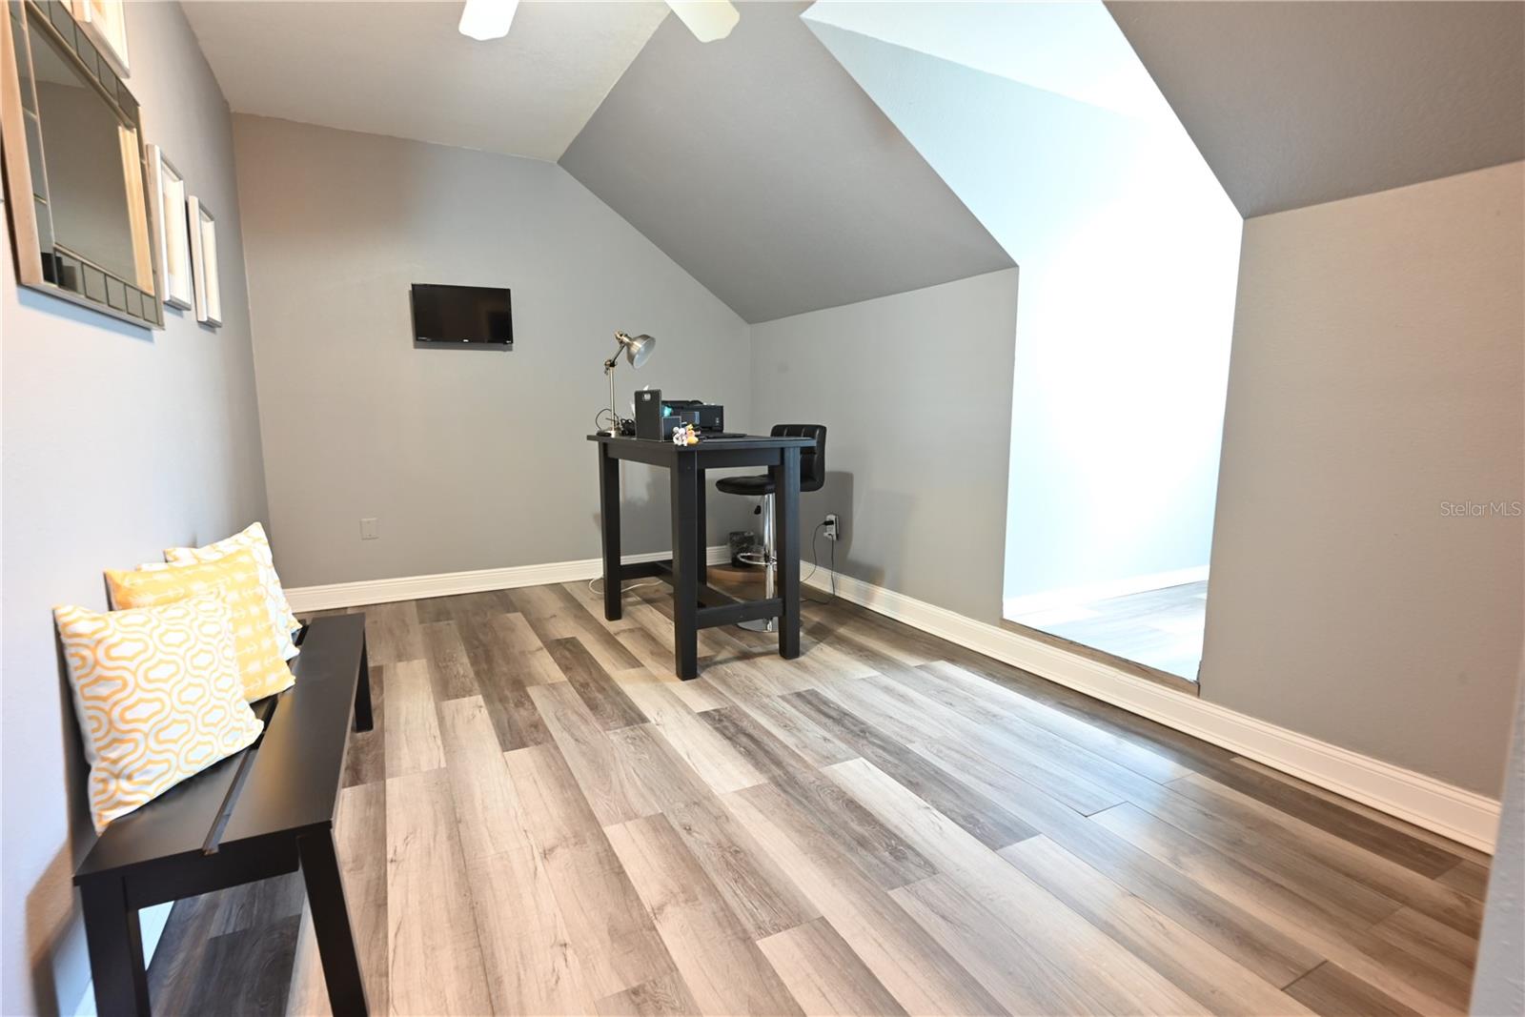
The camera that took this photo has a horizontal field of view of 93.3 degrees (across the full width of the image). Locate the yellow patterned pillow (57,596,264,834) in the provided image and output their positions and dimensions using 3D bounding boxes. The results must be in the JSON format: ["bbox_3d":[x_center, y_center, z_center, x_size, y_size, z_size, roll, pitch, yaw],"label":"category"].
[{"bbox_3d":[-1.130,0.333,1.381,0.124,0.383,0.405,-9,8,-1],"label":"yellow patterned pillow"}]

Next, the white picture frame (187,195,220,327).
[{"bbox_3d":[-2.088,-0.903,2.701,0.027,0.430,0.360,-4,9,-29],"label":"white picture frame"}]

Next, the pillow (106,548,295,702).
[{"bbox_3d":[-1.264,0.294,1.657,0.124,0.395,0.407,-15,7,3],"label":"pillow"}]

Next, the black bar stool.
[{"bbox_3d":[0.035,0.087,3.739,0.477,1.043,0.416,-6,10,-38],"label":"black bar stool"}]

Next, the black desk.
[{"bbox_3d":[-0.336,0.151,3.503,0.666,0.979,1.132,-4,9,-30],"label":"black desk"}]

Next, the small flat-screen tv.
[{"bbox_3d":[-1.722,-1.105,4.162,0.523,0.324,0.056,-4,9,-28],"label":"small flat-screen tv"}]

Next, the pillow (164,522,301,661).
[{"bbox_3d":[-1.402,0.250,1.941,0.124,0.402,0.410,-13,9,-5],"label":"pillow"}]

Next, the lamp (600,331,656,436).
[{"bbox_3d":[-0.679,-0.620,3.599,0.278,0.520,0.161,3,8,20],"label":"lamp"}]

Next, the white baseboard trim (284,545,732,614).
[{"bbox_3d":[-1.370,0.421,4.629,2.914,0.135,0.018,-4,9,-28],"label":"white baseboard trim"}]

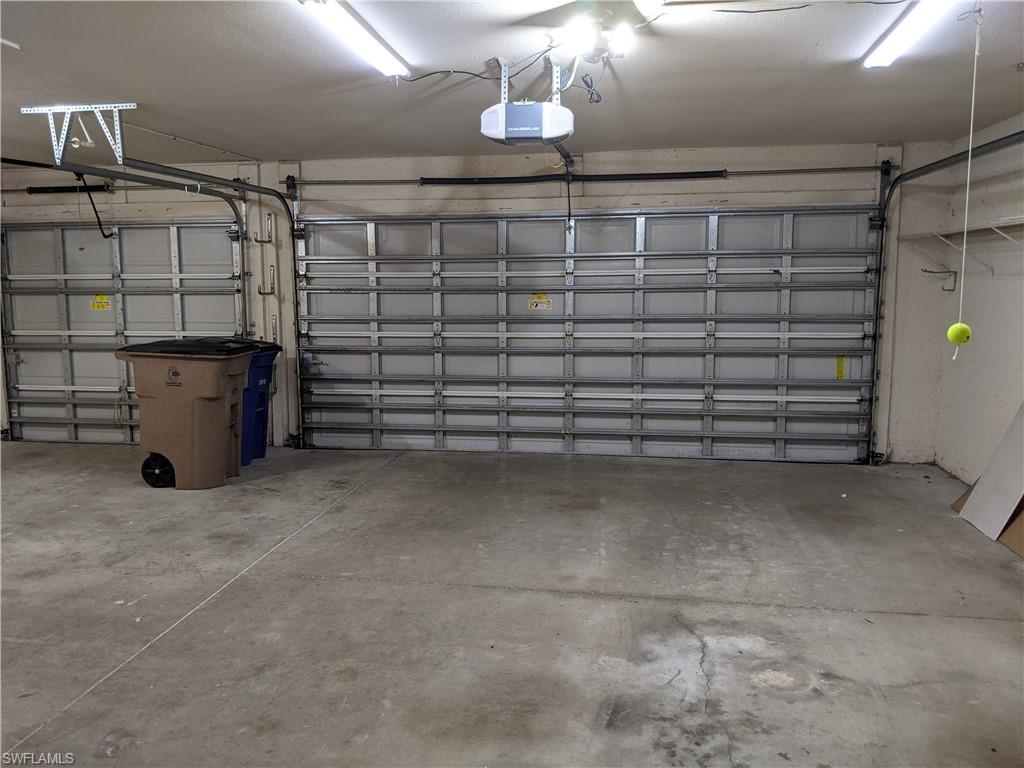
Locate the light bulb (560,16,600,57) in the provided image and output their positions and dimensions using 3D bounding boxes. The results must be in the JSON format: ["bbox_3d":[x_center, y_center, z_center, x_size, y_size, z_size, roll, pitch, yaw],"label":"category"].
[{"bbox_3d":[0.274,-1.389,3.192,0.170,0.160,0.170,1,7,8],"label":"light bulb"}]

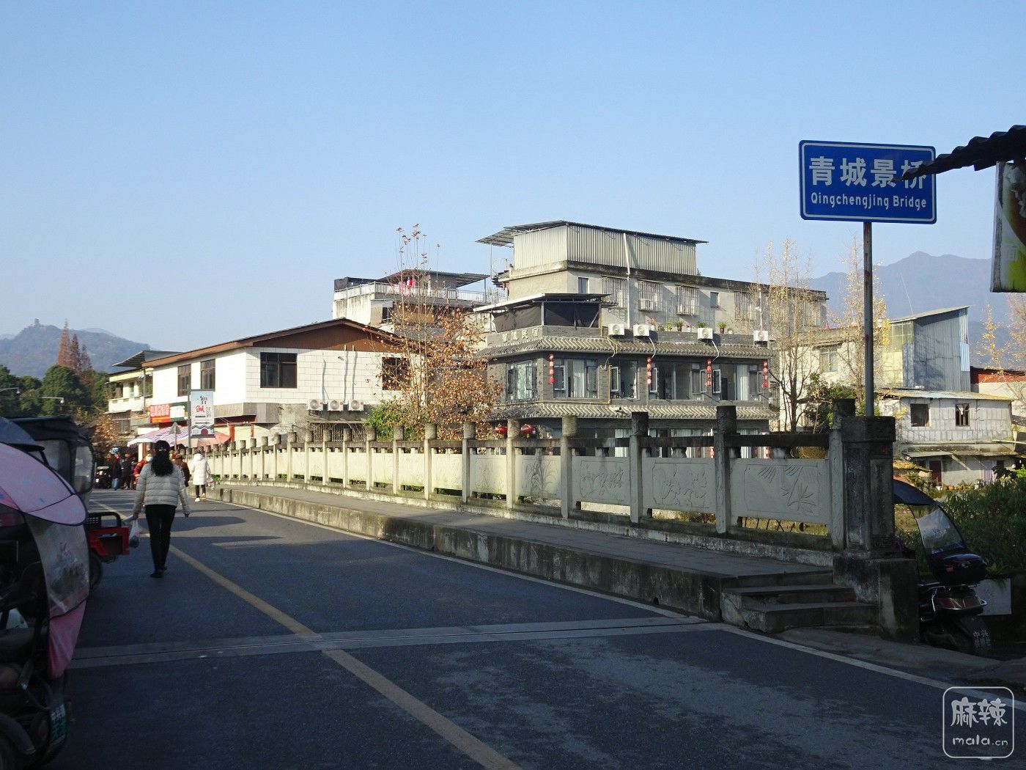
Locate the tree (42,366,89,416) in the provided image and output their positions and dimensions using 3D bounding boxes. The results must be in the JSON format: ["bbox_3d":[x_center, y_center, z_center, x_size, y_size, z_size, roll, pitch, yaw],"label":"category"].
[{"bbox_3d":[-49.805,3.210,135.002,6.000,10.500,6.000,0,-3,0],"label":"tree"}]

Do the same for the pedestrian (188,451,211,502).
[{"bbox_3d":[-10.108,2.923,39.211,0.540,1.650,0.400,1,-3,-18],"label":"pedestrian"}]

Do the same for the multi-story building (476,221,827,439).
[{"bbox_3d":[7.545,-1.670,66.727,22.000,12.600,9.300,2,-3,-35],"label":"multi-story building"}]

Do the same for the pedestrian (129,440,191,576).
[{"bbox_3d":[-4.206,1.486,14.449,0.660,1.640,0.400,1,-3,-19],"label":"pedestrian"}]

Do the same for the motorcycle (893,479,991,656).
[{"bbox_3d":[3.708,1.608,11.239,0.720,1.550,1.750,1,-3,-25],"label":"motorcycle"}]

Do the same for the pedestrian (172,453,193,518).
[{"bbox_3d":[-9.533,2.679,34.917,0.520,1.550,0.380,1,-3,-20],"label":"pedestrian"}]

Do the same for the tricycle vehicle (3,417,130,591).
[{"bbox_3d":[-5.393,1.323,13.706,2.300,1.870,1.050,0,-3,-14],"label":"tricycle vehicle"}]

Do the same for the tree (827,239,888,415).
[{"bbox_3d":[18.364,-1.395,65.123,3.500,13.000,3.500,0,-3,0],"label":"tree"}]

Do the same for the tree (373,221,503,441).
[{"bbox_3d":[-3.316,-1.216,52.106,5.600,11.300,5.400,0,-3,0],"label":"tree"}]

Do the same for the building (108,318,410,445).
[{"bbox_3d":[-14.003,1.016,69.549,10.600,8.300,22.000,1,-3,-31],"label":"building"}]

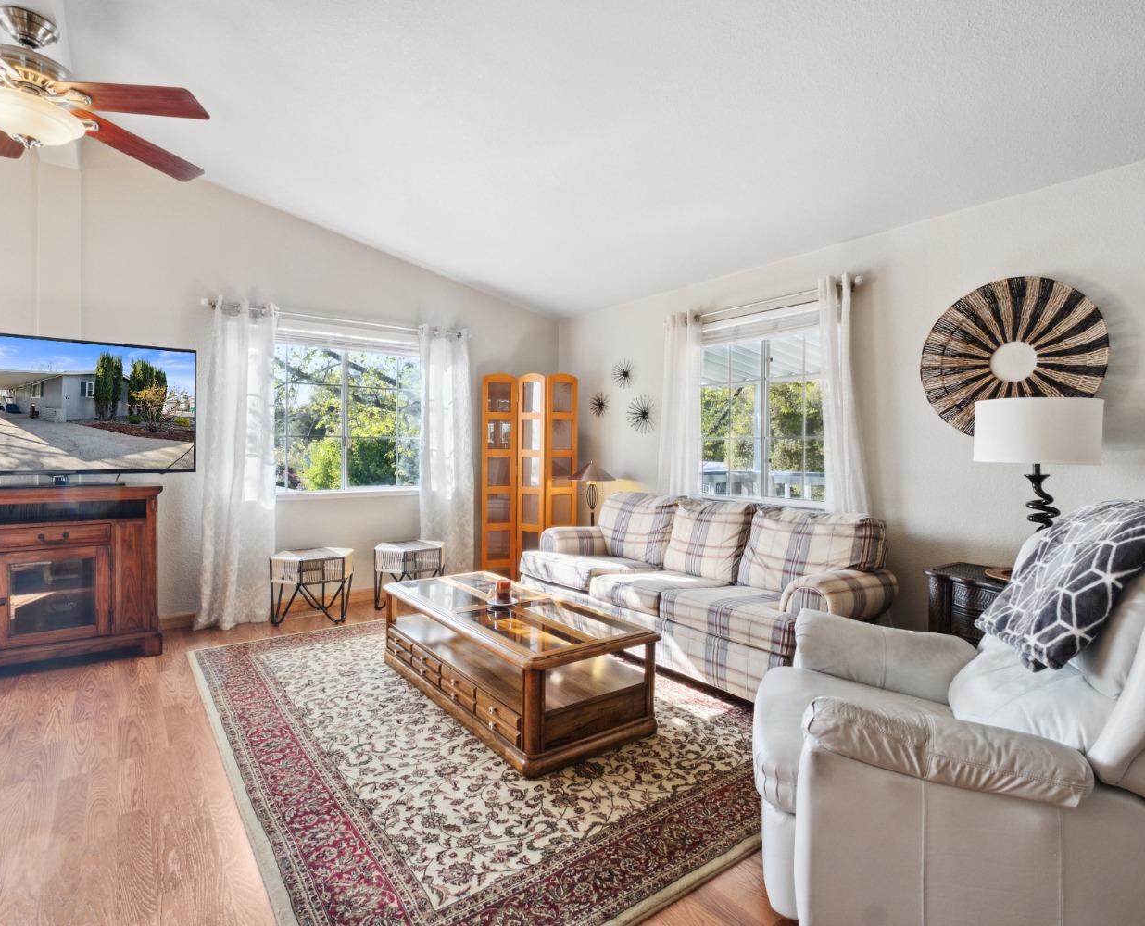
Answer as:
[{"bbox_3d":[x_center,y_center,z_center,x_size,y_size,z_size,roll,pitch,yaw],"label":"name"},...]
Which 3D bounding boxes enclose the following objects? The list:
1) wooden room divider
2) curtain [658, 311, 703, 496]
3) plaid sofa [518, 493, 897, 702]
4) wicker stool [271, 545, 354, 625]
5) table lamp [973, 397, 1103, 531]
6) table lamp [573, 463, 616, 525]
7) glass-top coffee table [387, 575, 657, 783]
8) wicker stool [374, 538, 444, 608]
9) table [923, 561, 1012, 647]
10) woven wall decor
[{"bbox_3d":[-0.370,0.139,5.000,0.860,1.830,0.220,0,0,8],"label":"wooden room divider"},{"bbox_3d":[0.769,0.004,4.120,0.120,2.120,0.420,0,1,-38],"label":"curtain"},{"bbox_3d":[0.632,0.643,3.359,0.900,0.850,2.120,0,1,-37],"label":"plaid sofa"},{"bbox_3d":[-1.765,0.840,3.955,0.550,0.435,0.480,0,1,-38],"label":"wicker stool"},{"bbox_3d":[1.998,0.116,2.500,0.440,0.760,0.440,0,1,37],"label":"table lamp"},{"bbox_3d":[0.172,0.273,4.600,0.360,0.570,0.360,0,0,0],"label":"table lamp"},{"bbox_3d":[-0.334,0.874,2.725,0.630,0.392,1.450,0,1,-37],"label":"glass-top coffee table"},{"bbox_3d":[-1.225,0.838,4.345,0.550,0.435,0.480,0,1,-38],"label":"wicker stool"},{"bbox_3d":[1.923,0.786,2.492,0.420,0.585,0.580,0,1,-37],"label":"table"},{"bbox_3d":[2.008,-0.472,2.660,0.090,0.745,0.740,0,0,-36],"label":"woven wall decor"}]

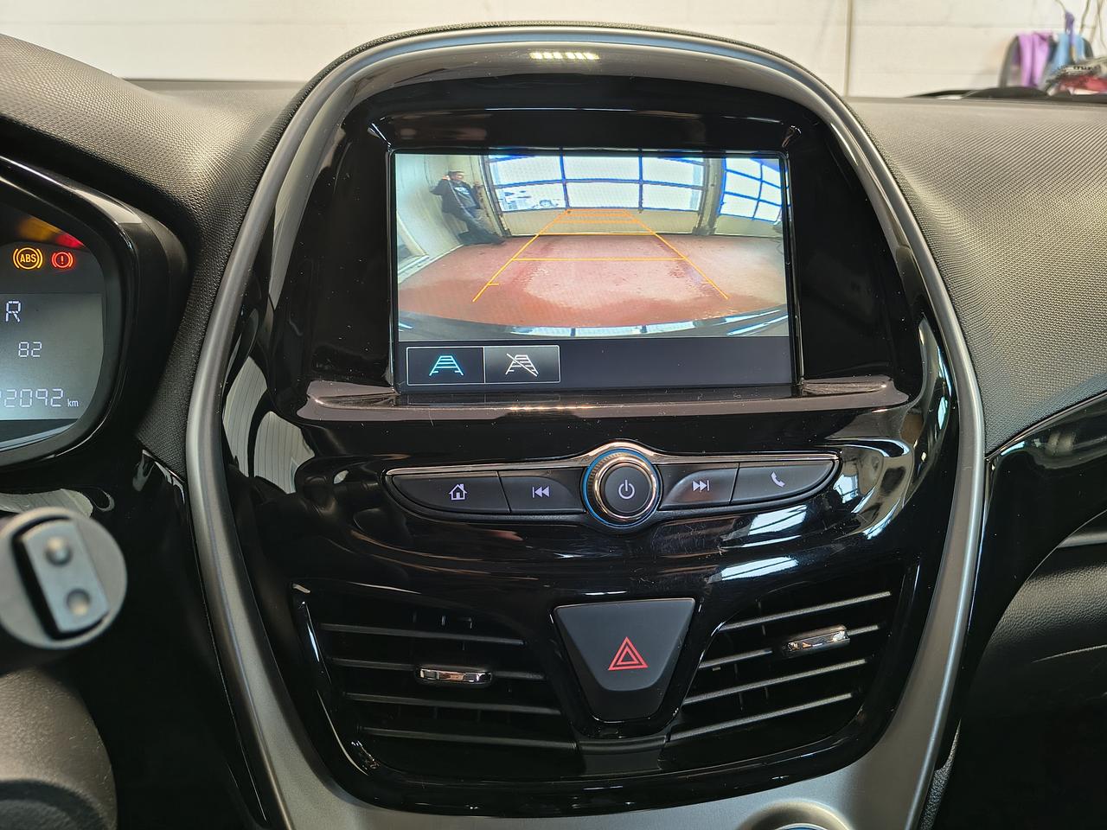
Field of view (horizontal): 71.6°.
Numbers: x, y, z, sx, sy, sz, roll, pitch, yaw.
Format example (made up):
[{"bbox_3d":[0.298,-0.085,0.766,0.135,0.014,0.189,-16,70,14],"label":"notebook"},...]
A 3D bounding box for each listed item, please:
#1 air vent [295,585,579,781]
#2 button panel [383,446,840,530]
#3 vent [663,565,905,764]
[{"bbox_3d":[-0.038,0.090,0.268,0.091,0.064,0.030,4,13,4],"label":"air vent"},{"bbox_3d":[0.023,0.024,0.257,0.153,0.027,0.018,-1,-4,-6],"label":"button panel"},{"bbox_3d":[0.083,0.087,0.280,0.091,0.064,0.030,-6,14,-16],"label":"vent"}]

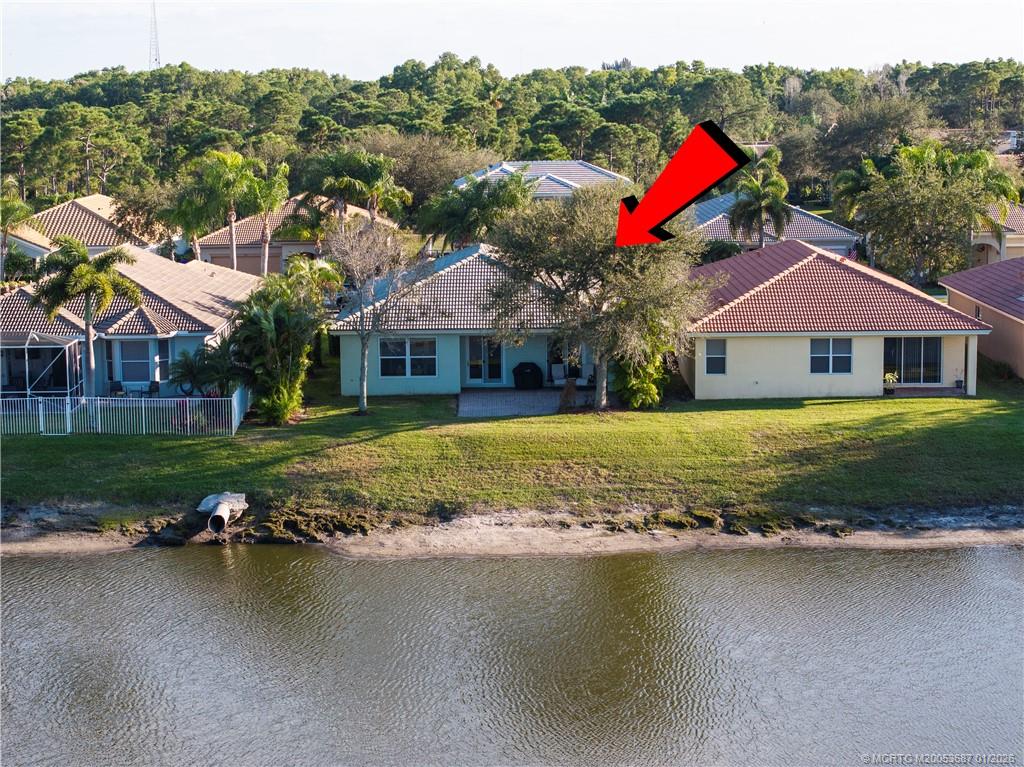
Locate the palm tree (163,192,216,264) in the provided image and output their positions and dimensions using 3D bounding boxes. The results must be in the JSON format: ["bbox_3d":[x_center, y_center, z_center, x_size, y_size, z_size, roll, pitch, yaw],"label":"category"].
[{"bbox_3d":[-20.878,-8.909,134.459,3.240,7.240,3.240,-1,9,0],"label":"palm tree"}]

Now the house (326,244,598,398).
[{"bbox_3d":[-1.546,-3.809,103.461,13.100,6.000,21.500,0,8,0],"label":"house"}]

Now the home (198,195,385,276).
[{"bbox_3d":[-14.905,-10.945,151.822,13.800,5.950,16.000,-1,9,0],"label":"home"}]

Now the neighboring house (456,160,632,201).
[{"bbox_3d":[3.456,-20.383,217.606,19.500,6.400,17.000,0,8,0],"label":"neighboring house"}]

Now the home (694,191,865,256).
[{"bbox_3d":[18.046,-10.995,152.202,13.200,6.050,19.500,0,8,0],"label":"home"}]

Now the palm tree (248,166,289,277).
[{"bbox_3d":[-15.018,-9.056,128.309,2.719,9.247,2.719,-1,9,0],"label":"palm tree"}]

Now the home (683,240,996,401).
[{"bbox_3d":[14.440,-3.708,101.630,13.300,6.050,21.500,0,8,0],"label":"home"}]

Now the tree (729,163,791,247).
[{"bbox_3d":[16.232,-10.128,135.356,4.174,8.611,4.174,-1,9,0],"label":"tree"}]

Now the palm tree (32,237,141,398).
[{"bbox_3d":[-17.967,-2.137,87.886,4.567,8.216,4.567,-1,9,0],"label":"palm tree"}]

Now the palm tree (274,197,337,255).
[{"bbox_3d":[-13.672,-8.938,137.144,4.100,6.890,4.000,0,8,0],"label":"palm tree"}]

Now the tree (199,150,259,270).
[{"bbox_3d":[-18.146,-10.034,133.964,4.300,10.040,4.300,0,8,0],"label":"tree"}]

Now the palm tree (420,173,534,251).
[{"bbox_3d":[-2.272,-8.668,128.071,6.600,8.740,6.300,0,8,0],"label":"palm tree"}]

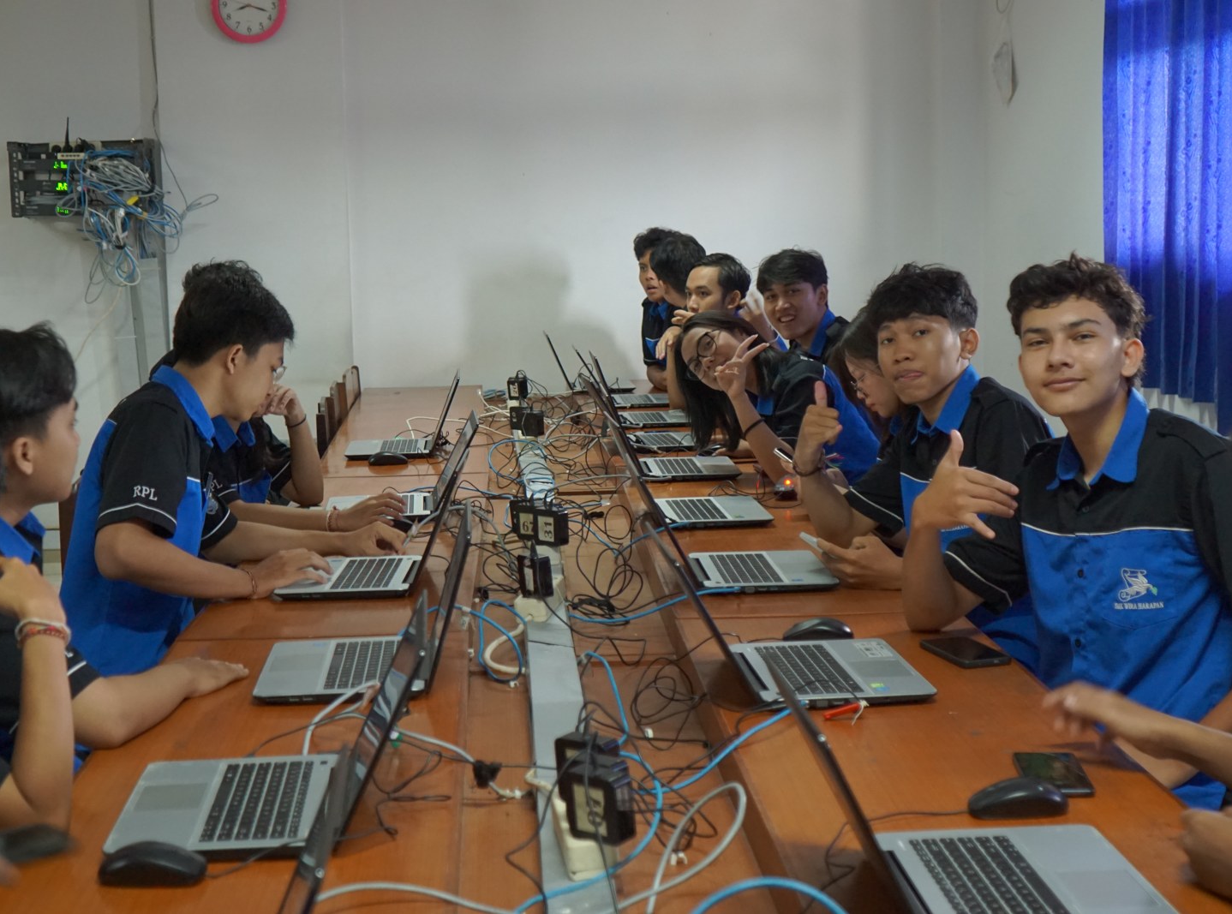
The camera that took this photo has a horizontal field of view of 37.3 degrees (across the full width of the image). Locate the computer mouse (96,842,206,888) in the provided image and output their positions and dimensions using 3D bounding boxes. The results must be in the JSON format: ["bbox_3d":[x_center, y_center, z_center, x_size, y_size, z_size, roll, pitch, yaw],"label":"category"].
[{"bbox_3d":[-0.498,0.436,1.971,0.113,0.038,0.062,-1,7,1],"label":"computer mouse"}]

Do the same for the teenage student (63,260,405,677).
[{"bbox_3d":[-0.700,0.340,3.450,0.620,1.330,0.500,-2,7,-4],"label":"teenage student"}]

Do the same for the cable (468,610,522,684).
[{"bbox_3d":[-0.208,0.326,3.140,0.100,0.070,0.200,-2,7,-4],"label":"cable"}]

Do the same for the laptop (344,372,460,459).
[{"bbox_3d":[-0.640,-0.124,5.516,0.336,0.237,0.342,-2,7,-5],"label":"laptop"}]

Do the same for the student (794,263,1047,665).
[{"bbox_3d":[0.586,0.323,3.400,0.540,1.330,0.480,-7,9,-36],"label":"student"}]

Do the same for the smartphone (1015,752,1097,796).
[{"bbox_3d":[0.543,0.392,2.264,0.072,0.009,0.158,0,7,5],"label":"smartphone"}]

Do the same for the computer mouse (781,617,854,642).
[{"bbox_3d":[0.336,0.283,3.028,0.113,0.038,0.062,-1,7,2],"label":"computer mouse"}]

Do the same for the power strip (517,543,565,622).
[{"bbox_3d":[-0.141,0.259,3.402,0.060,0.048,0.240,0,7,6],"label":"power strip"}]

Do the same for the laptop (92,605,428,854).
[{"bbox_3d":[-0.403,0.311,2.176,0.353,0.229,0.342,-2,7,-6],"label":"laptop"}]

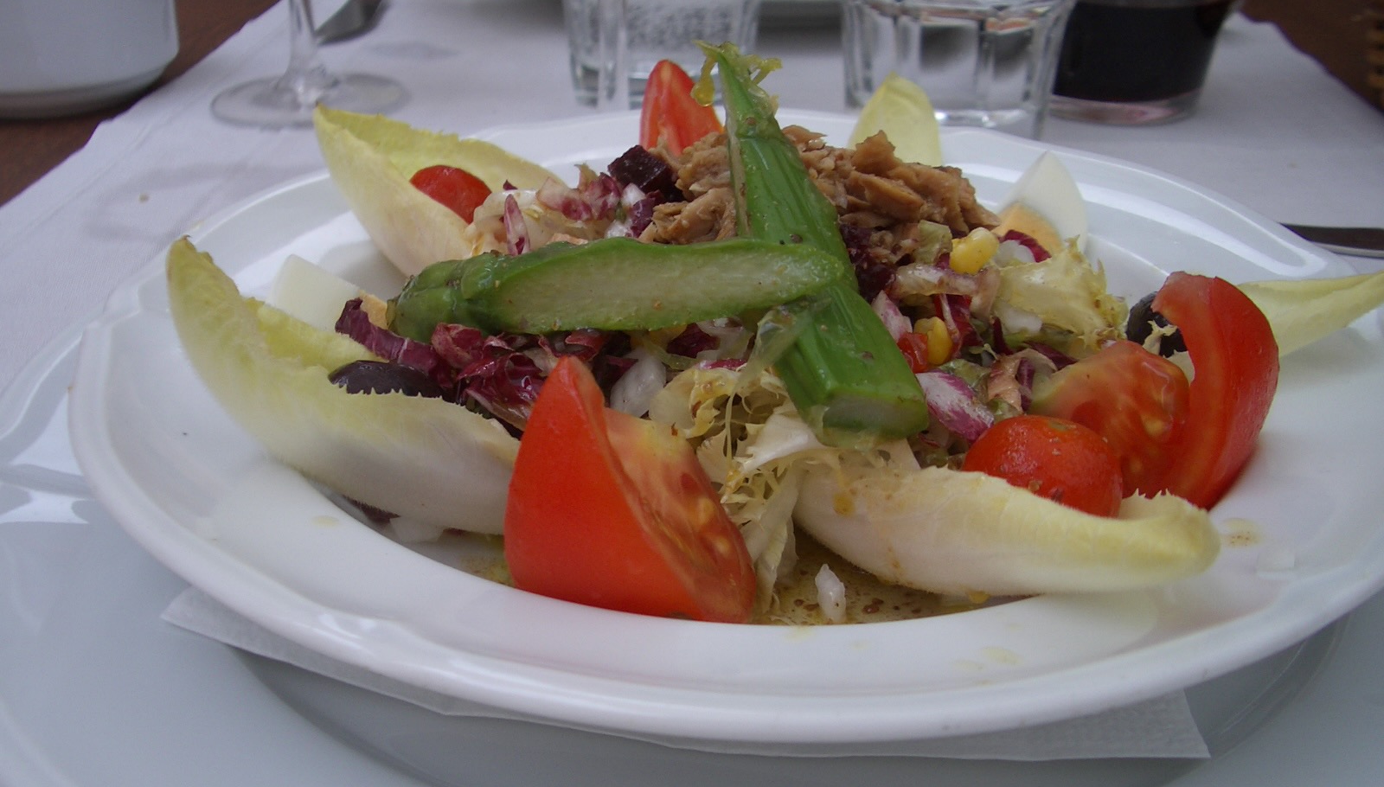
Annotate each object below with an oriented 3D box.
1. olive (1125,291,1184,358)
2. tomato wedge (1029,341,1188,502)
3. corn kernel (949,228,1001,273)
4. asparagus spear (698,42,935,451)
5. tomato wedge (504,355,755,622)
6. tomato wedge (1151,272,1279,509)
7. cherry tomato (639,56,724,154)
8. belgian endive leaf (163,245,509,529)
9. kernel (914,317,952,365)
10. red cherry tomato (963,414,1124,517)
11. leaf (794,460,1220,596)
[{"bbox_3d":[0.084,-0.012,0.251,0.018,0.013,0.015,-16,32,-27],"label":"olive"},{"bbox_3d":[0.066,0.005,0.224,0.025,0.025,0.019,11,30,19],"label":"tomato wedge"},{"bbox_3d":[0.050,-0.025,0.247,0.007,0.009,0.006,38,16,-14],"label":"corn kernel"},{"bbox_3d":[0.017,-0.030,0.246,0.017,0.012,0.089,-9,52,-11],"label":"asparagus spear"},{"bbox_3d":[-0.010,0.016,0.212,0.032,0.044,0.027,-14,18,40],"label":"tomato wedge"},{"bbox_3d":[0.081,0.000,0.216,0.020,0.037,0.021,-16,27,-34],"label":"tomato wedge"},{"bbox_3d":[-0.003,-0.052,0.313,0.028,0.042,0.026,-3,28,-5],"label":"cherry tomato"},{"bbox_3d":[-0.058,0.001,0.235,0.076,0.024,0.030,28,6,17],"label":"belgian endive leaf"},{"bbox_3d":[0.040,-0.009,0.228,0.007,0.009,0.005,13,28,12],"label":"kernel"},{"bbox_3d":[0.052,0.013,0.208,0.025,0.022,0.025,0,28,0],"label":"red cherry tomato"},{"bbox_3d":[0.048,0.020,0.213,0.063,0.020,0.024,3,7,17],"label":"leaf"}]

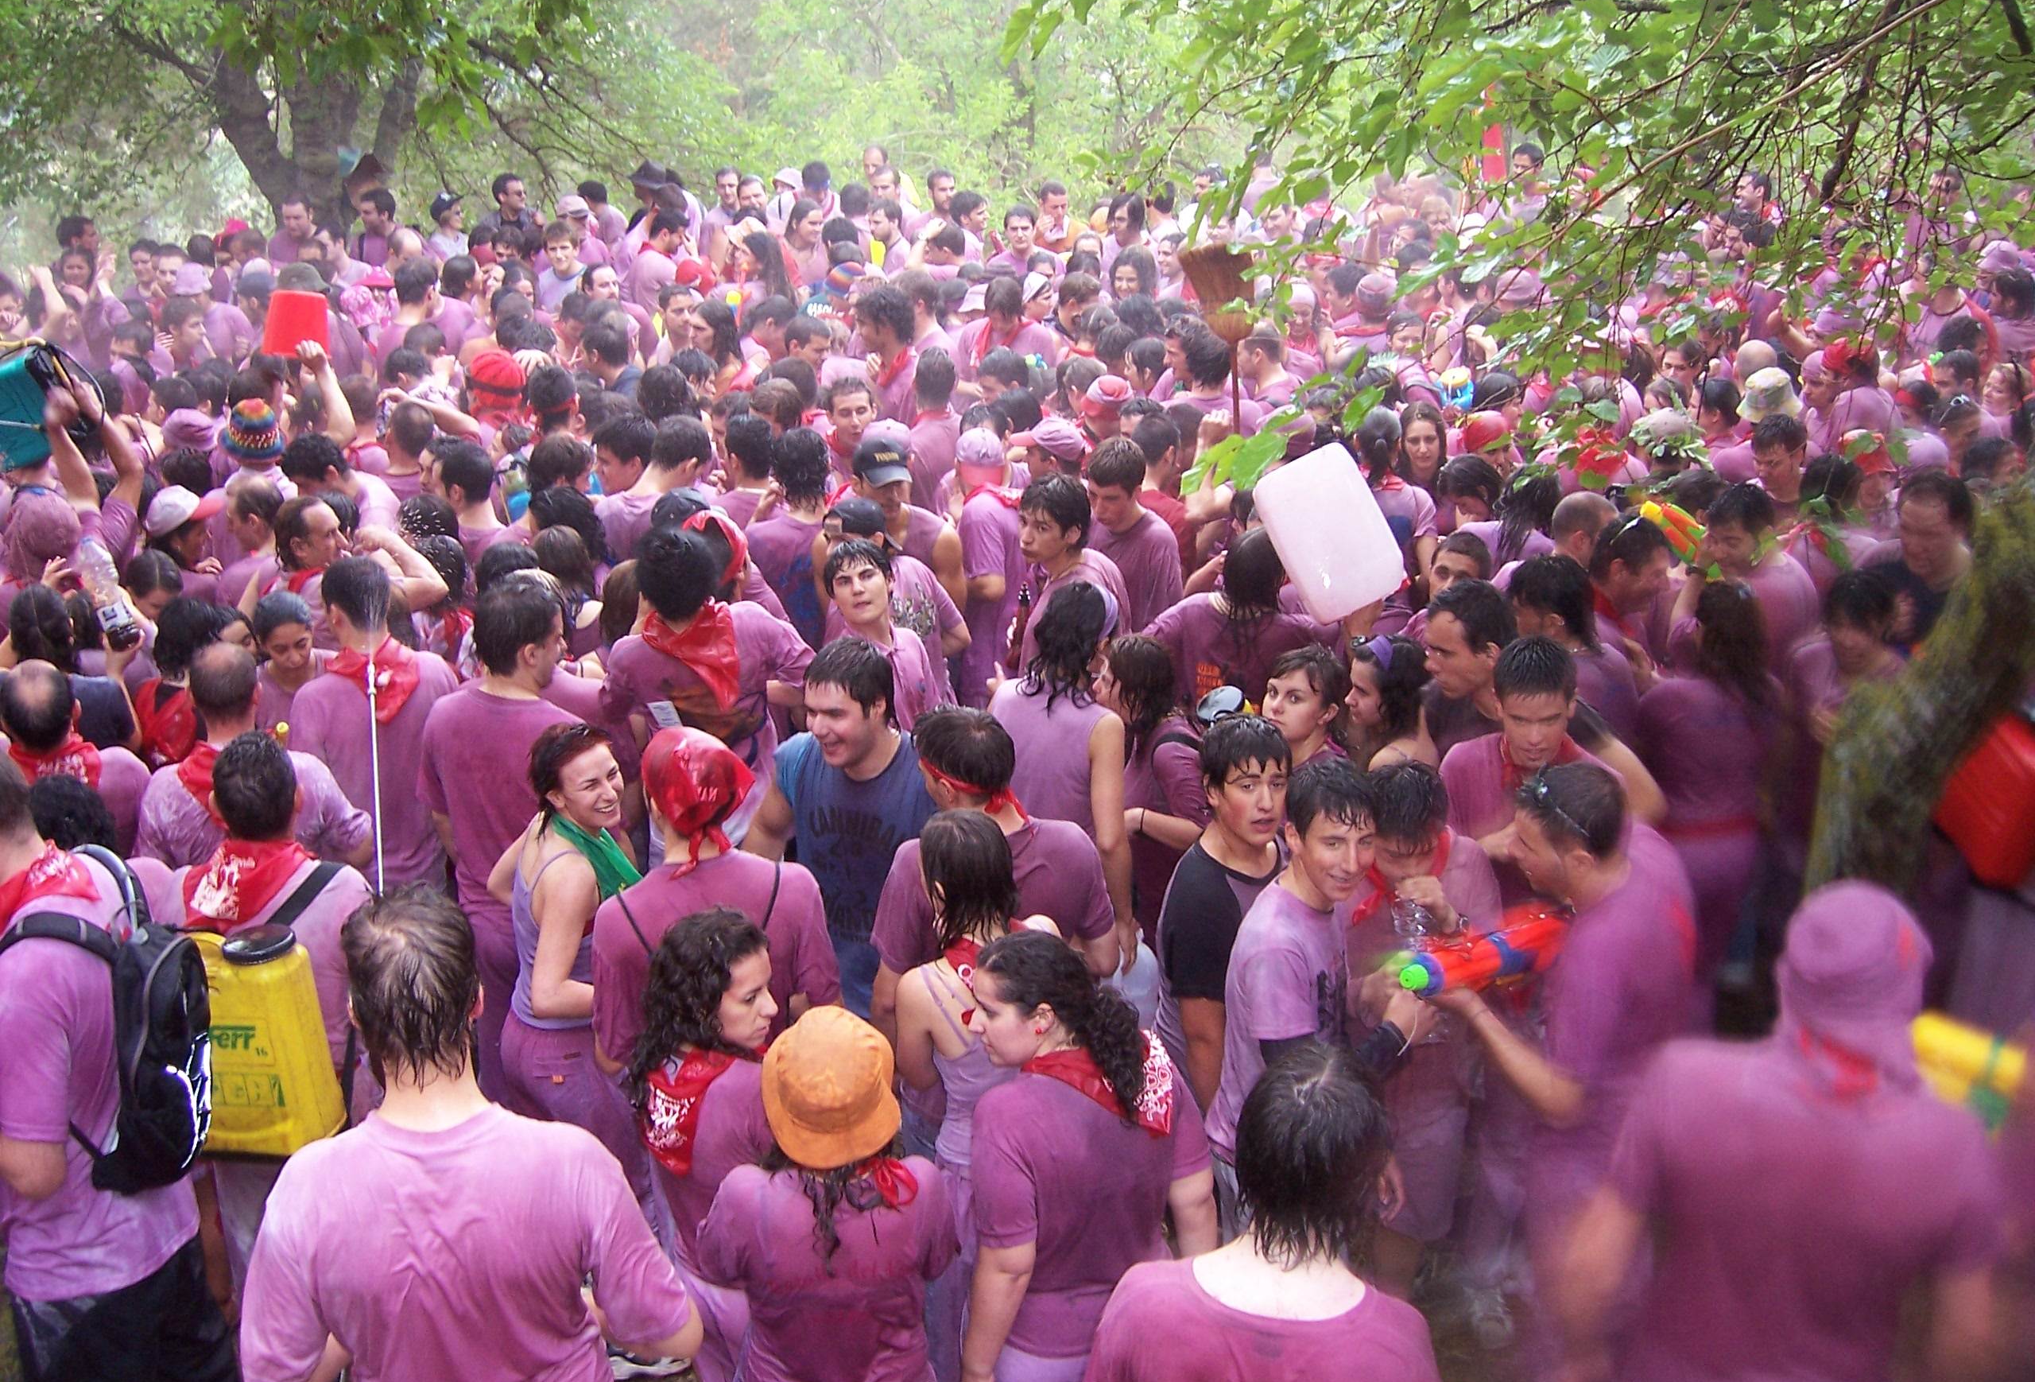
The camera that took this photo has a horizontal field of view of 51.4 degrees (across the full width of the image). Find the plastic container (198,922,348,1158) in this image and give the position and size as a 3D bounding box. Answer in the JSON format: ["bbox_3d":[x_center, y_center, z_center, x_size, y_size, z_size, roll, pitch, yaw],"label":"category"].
[{"bbox_3d":[-1.492,0.673,4.100,0.330,0.420,0.190,2,19,7],"label":"plastic container"}]

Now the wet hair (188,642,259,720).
[{"bbox_3d":[-1.801,-0.020,4.800,0.160,0.170,0.185,0,20,0],"label":"wet hair"}]

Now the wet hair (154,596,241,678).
[{"bbox_3d":[-2.045,-0.132,5.250,0.200,0.230,0.230,16,22,26],"label":"wet hair"}]

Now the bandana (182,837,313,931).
[{"bbox_3d":[-1.432,0.365,3.947,0.220,0.150,0.180,-5,20,-14],"label":"bandana"}]

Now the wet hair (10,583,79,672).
[{"bbox_3d":[-2.288,-0.145,4.967,0.160,0.210,0.190,-4,19,-11],"label":"wet hair"}]

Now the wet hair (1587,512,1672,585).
[{"bbox_3d":[1.535,-0.356,5.300,0.200,0.170,0.170,3,20,9],"label":"wet hair"}]

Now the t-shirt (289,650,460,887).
[{"bbox_3d":[-1.540,0.225,5.104,0.440,0.640,0.260,-6,20,-17],"label":"t-shirt"}]

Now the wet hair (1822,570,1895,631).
[{"bbox_3d":[2.148,-0.225,5.400,0.190,0.190,0.200,4,19,11],"label":"wet hair"}]

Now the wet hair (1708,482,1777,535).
[{"bbox_3d":[1.893,-0.469,5.527,0.200,0.170,0.170,-13,23,-34],"label":"wet hair"}]

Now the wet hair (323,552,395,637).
[{"bbox_3d":[-1.685,-0.241,5.400,0.170,0.200,0.200,-7,20,-19],"label":"wet hair"}]

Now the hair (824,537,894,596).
[{"bbox_3d":[-0.409,-0.313,5.450,0.180,0.180,0.200,0,12,0],"label":"hair"}]

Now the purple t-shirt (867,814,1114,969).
[{"bbox_3d":[-0.042,0.554,4.081,0.440,0.650,0.260,-11,22,-28],"label":"purple t-shirt"}]

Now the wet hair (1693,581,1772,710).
[{"bbox_3d":[1.705,-0.108,5.050,0.180,0.290,0.200,-9,22,-23],"label":"wet hair"}]

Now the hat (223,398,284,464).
[{"bbox_3d":[-2.707,-0.921,7.500,0.230,0.180,0.230,0,19,0],"label":"hat"}]

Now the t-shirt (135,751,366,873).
[{"bbox_3d":[-1.825,0.423,5.100,0.550,0.680,0.300,2,20,5],"label":"t-shirt"}]

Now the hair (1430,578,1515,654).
[{"bbox_3d":[1.004,-0.166,4.650,0.210,0.175,0.175,-19,25,-19],"label":"hair"}]

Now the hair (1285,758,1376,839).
[{"bbox_3d":[0.622,0.213,4.200,0.180,0.180,0.210,-8,29,-21],"label":"hair"}]

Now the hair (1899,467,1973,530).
[{"bbox_3d":[2.343,-0.477,5.380,0.210,0.180,0.170,-15,24,-37],"label":"hair"}]

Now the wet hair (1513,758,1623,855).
[{"bbox_3d":[1.083,0.229,4.150,0.220,0.190,0.175,-23,23,-5],"label":"wet hair"}]

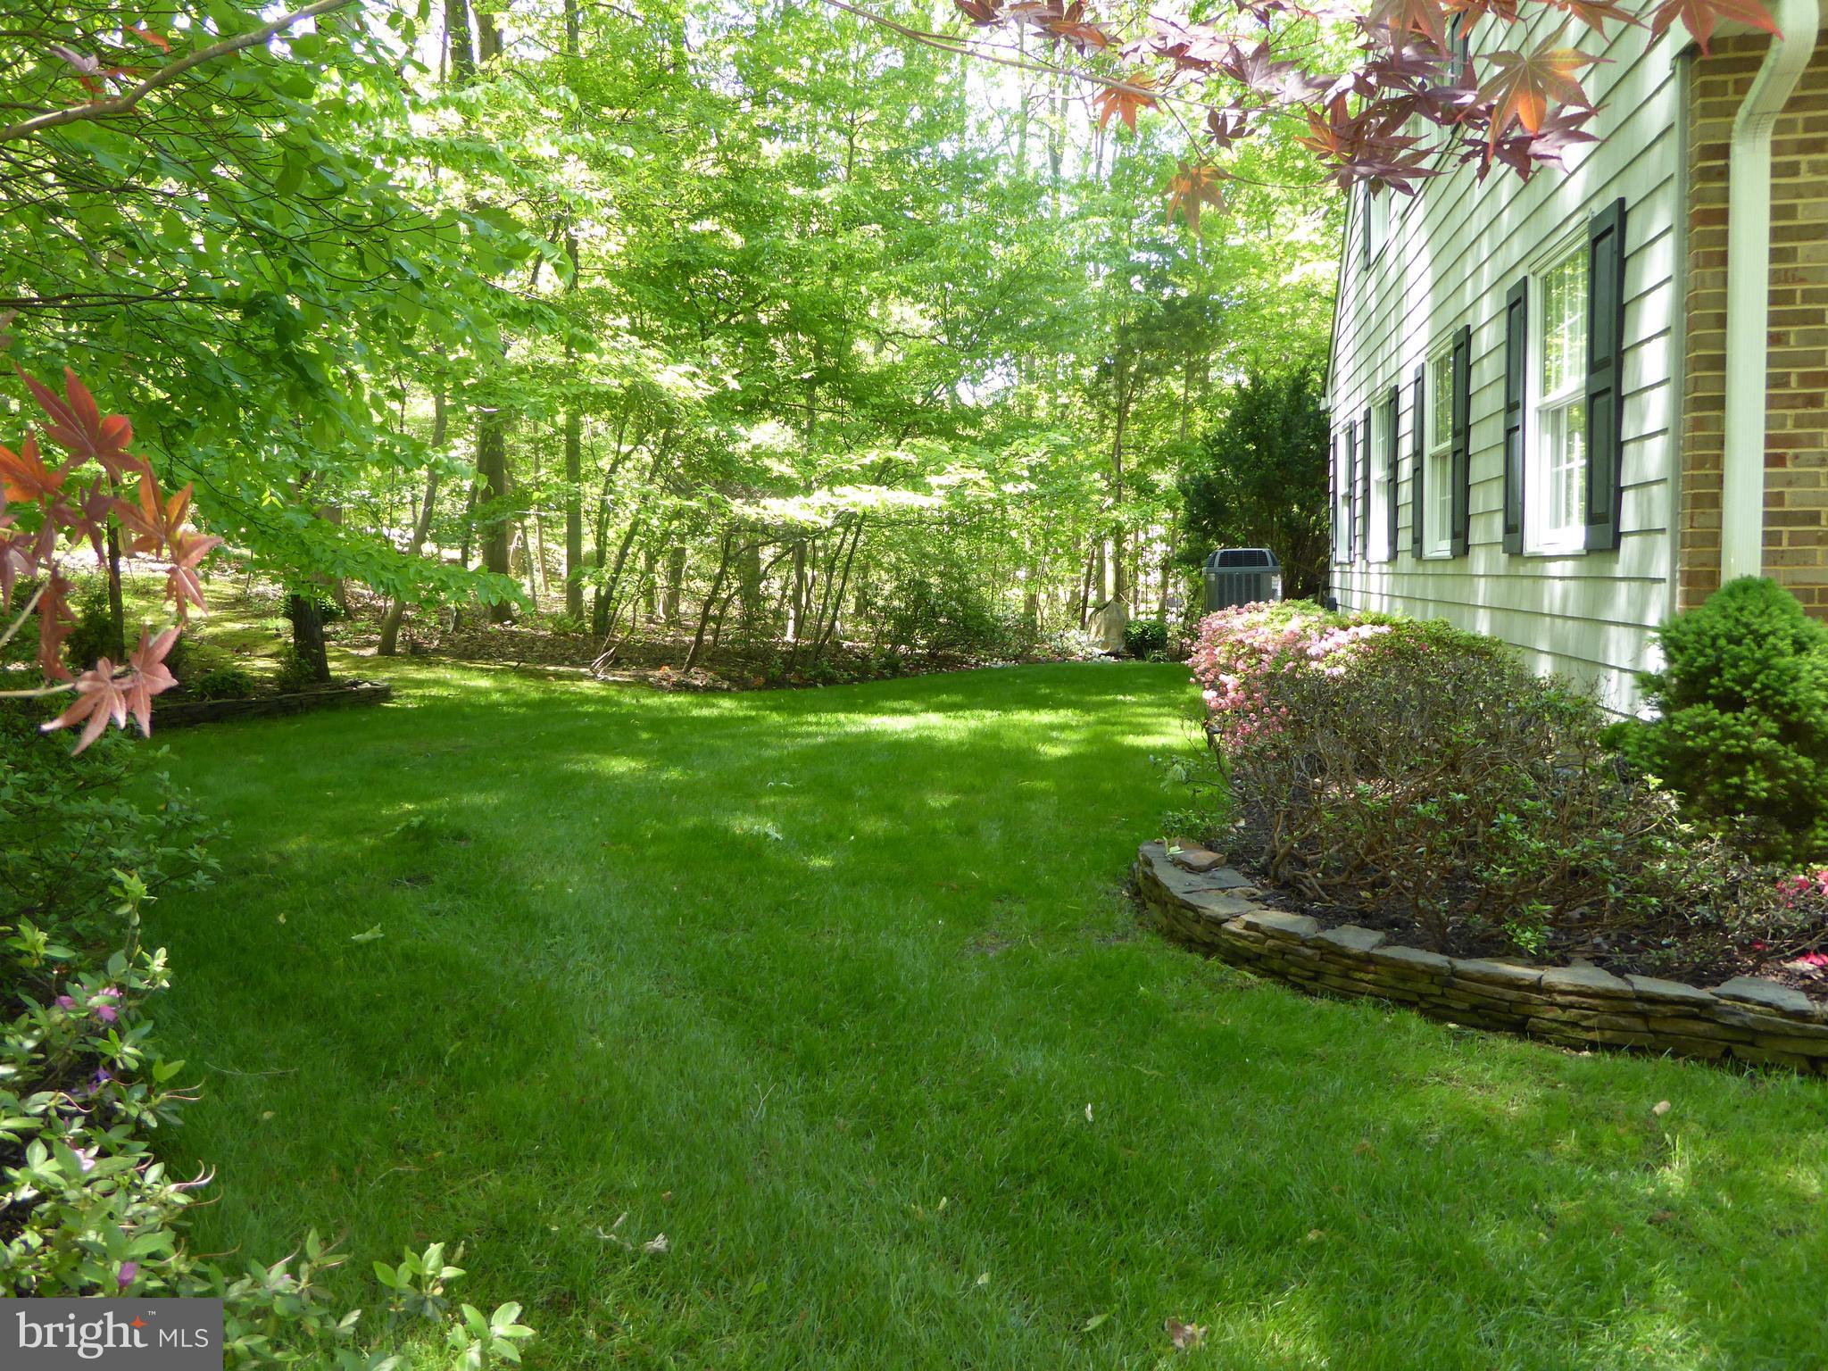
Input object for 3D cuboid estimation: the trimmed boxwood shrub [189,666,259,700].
[{"bbox_3d":[-6.748,-0.021,12.400,0.570,0.310,0.530,-4,6,-29],"label":"trimmed boxwood shrub"}]

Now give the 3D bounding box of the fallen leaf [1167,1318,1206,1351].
[{"bbox_3d":[0.472,1.125,2.200,0.066,0.025,0.050,0,5,12],"label":"fallen leaf"}]

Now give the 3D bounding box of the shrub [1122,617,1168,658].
[{"bbox_3d":[2.975,-0.606,16.300,0.580,0.530,0.560,0,5,10],"label":"shrub"}]

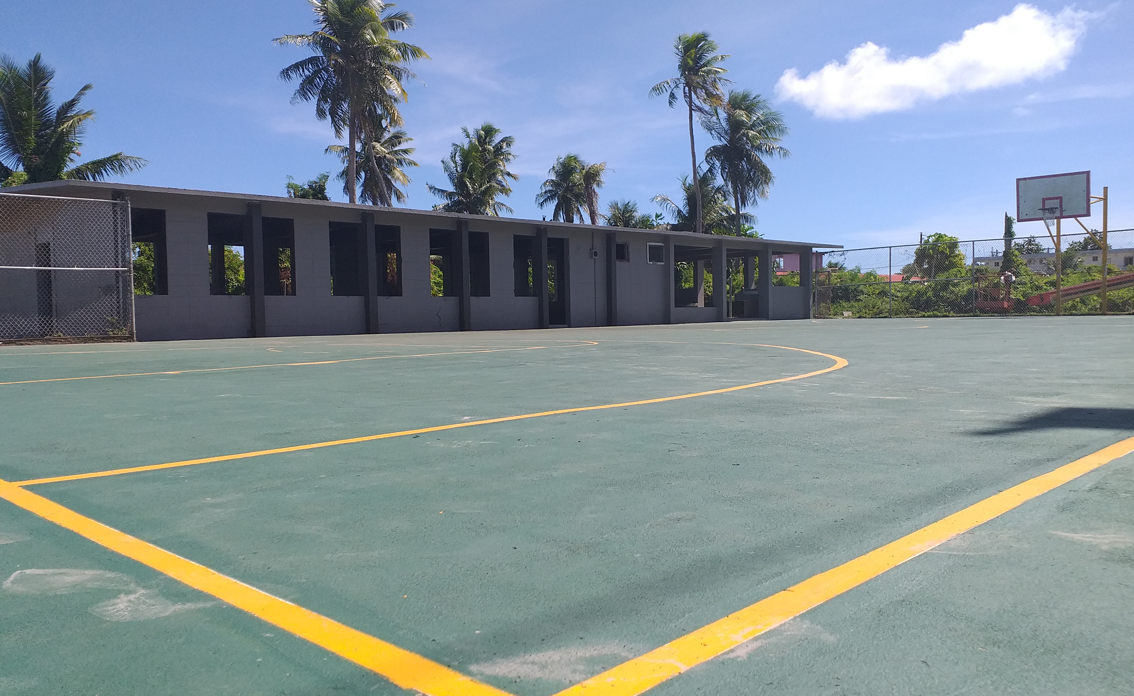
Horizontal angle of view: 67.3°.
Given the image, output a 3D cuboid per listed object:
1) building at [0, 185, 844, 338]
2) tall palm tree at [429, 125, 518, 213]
[{"bbox_3d":[-2.037,-2.156,26.282,26.000,2.990,9.200,-3,3,-45],"label":"building"},{"bbox_3d":[-5.254,-7.042,48.113,5.000,11.229,5.000,-1,2,0],"label":"tall palm tree"}]

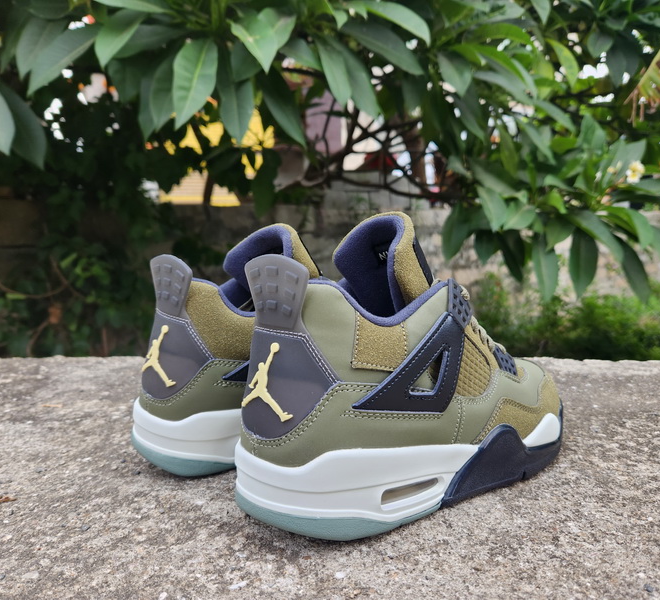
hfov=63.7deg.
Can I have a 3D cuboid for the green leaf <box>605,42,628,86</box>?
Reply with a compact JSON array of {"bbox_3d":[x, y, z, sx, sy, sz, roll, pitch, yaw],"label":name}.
[{"bbox_3d":[0.943,-0.779,1.750,0.078,0.155,0.045,1,3,11],"label":"green leaf"}]

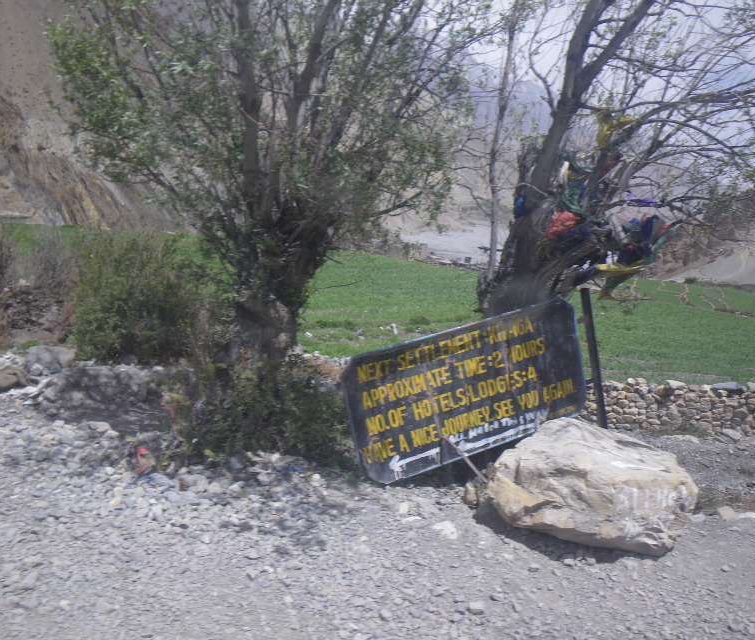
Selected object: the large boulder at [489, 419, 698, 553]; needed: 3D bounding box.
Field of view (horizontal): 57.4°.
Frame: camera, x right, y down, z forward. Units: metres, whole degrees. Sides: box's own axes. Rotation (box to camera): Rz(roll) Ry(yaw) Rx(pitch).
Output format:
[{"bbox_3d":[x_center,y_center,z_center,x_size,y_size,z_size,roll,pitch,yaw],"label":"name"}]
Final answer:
[{"bbox_3d":[1.388,1.075,4.559,1.311,0.754,0.918,3,8,22],"label":"large boulder"}]

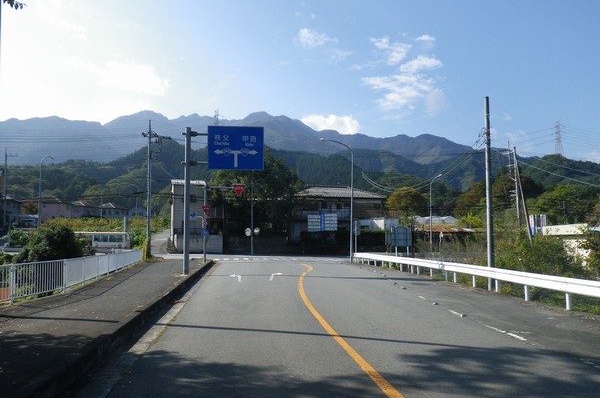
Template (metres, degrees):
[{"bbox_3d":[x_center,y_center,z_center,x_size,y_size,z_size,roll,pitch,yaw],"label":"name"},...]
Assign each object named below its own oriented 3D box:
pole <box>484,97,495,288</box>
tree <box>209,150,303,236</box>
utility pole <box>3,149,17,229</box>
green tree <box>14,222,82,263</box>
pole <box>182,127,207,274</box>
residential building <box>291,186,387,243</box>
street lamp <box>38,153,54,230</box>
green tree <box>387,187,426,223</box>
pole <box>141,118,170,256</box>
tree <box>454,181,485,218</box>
[{"bbox_3d":[6.131,-0.175,15.700,0.250,6.280,0.250,0,-3,0],"label":"pole"},{"bbox_3d":[-5.410,-0.243,59.000,11.200,11.550,9.500,0,-3,0],"label":"tree"},{"bbox_3d":[-40.635,-1.191,68.000,1.900,11.770,0.900,0,-3,0],"label":"utility pole"},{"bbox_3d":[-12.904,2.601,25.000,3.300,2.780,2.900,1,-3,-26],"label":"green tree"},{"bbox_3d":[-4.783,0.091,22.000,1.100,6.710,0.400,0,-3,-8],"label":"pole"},{"bbox_3d":[5.077,2.143,64.000,11.300,7.580,7.600,1,-3,-11],"label":"residential building"},{"bbox_3d":[-26.640,0.289,51.000,1.600,9.830,0.500,0,-3,0],"label":"street lamp"},{"bbox_3d":[18.873,1.506,86.000,6.900,7.440,6.500,-1,-3,12],"label":"green tree"},{"bbox_3d":[-12.655,-0.854,42.500,2.400,12.040,1.200,0,-3,-8],"label":"pole"},{"bbox_3d":[35.133,0.515,100.000,6.600,8.650,6.200,-1,-3,19],"label":"tree"}]

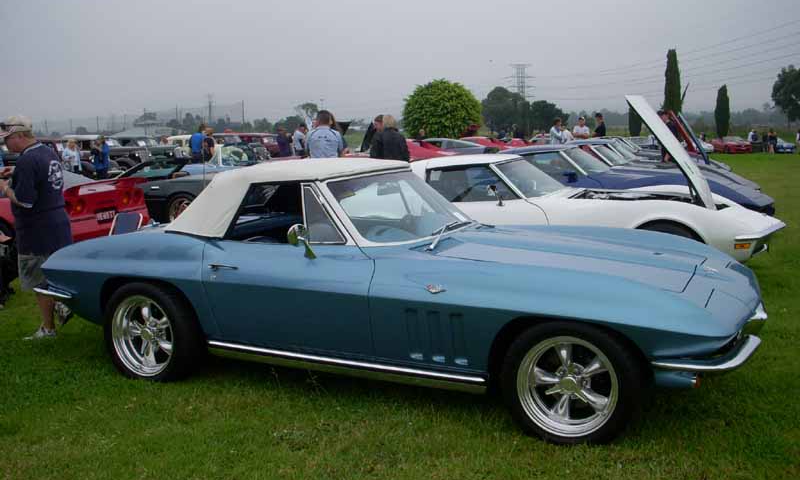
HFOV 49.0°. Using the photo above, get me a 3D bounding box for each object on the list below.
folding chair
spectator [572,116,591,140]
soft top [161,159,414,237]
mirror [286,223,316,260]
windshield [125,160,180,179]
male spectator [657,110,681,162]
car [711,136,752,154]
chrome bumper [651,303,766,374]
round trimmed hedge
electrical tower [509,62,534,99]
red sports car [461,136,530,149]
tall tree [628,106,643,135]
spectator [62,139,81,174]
[{"bbox_3d":[-2.914,0.116,9.022,0.560,0.800,0.500,2,8,21],"label":"folding chair"},{"bbox_3d":[5.486,-2.844,26.609,0.550,1.760,0.360,1,7,12],"label":"spectator"},{"bbox_3d":[-0.692,-0.299,5.545,1.280,0.430,1.300,3,8,24],"label":"soft top"},{"bbox_3d":[-0.490,0.005,4.502,0.135,0.185,0.120,3,8,25],"label":"mirror"},{"bbox_3d":[-3.833,-1.076,13.600,0.550,0.340,1.350,3,8,24],"label":"windshield"},{"bbox_3d":[5.450,-1.737,17.911,0.400,1.770,0.500,0,7,6],"label":"male spectator"},{"bbox_3d":[22.649,-6.456,60.000,1.800,1.200,4.400,-1,7,-5],"label":"car"},{"bbox_3d":[1.647,0.423,4.510,0.440,0.160,1.620,3,8,25],"label":"chrome bumper"},{"bbox_3d":[2.904,-8.848,60.000,5.400,4.400,5.400,-1,7,0],"label":"round trimmed hedge"},{"bbox_3d":[66.409,-78.433,480.000,15.000,38.000,8.000,-4,8,-23],"label":"electrical tower"},{"bbox_3d":[2.842,-3.256,33.075,4.500,1.200,1.780,3,8,26],"label":"red sports car"},{"bbox_3d":[20.128,-9.950,75.233,1.150,3.700,1.150,0,7,0],"label":"tall tree"},{"bbox_3d":[-8.339,-1.774,22.407,0.500,1.620,0.360,1,8,9],"label":"spectator"}]

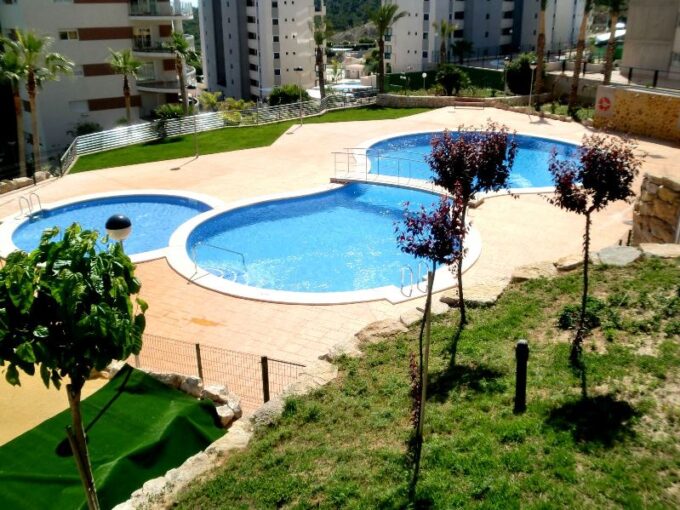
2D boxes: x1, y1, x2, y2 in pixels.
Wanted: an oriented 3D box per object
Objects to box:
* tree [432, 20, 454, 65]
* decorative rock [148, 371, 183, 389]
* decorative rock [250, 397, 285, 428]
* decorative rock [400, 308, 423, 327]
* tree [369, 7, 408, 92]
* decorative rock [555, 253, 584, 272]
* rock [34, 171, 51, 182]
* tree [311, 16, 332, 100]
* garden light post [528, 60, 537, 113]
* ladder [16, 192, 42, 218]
[{"bbox_3d":[10.228,-20.922,66.000,2.200,4.150,2.200,0,21,0],"label":"tree"},{"bbox_3d":[-3.331,2.377,12.750,0.600,0.270,0.320,7,22,18],"label":"decorative rock"},{"bbox_3d":[-1.155,2.510,10.644,0.526,0.360,0.480,-3,21,-7],"label":"decorative rock"},{"bbox_3d":[1.379,1.205,12.880,0.412,0.270,0.420,2,21,6],"label":"decorative rock"},{"bbox_3d":[3.272,-14.238,46.500,2.600,6.143,2.600,-1,21,0],"label":"tree"},{"bbox_3d":[6.119,0.186,17.930,0.780,0.330,0.600,6,22,17],"label":"decorative rock"},{"bbox_3d":[-12.418,-3.308,28.041,0.620,0.380,0.500,-10,23,-22],"label":"rock"},{"bbox_3d":[-1.294,-13.216,45.500,1.700,5.847,1.700,-1,21,0],"label":"tree"},{"bbox_3d":[12.129,-10.548,42.081,0.420,3.230,0.420,0,21,0],"label":"garden light post"},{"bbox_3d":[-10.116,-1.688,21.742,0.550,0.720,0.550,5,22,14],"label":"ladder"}]

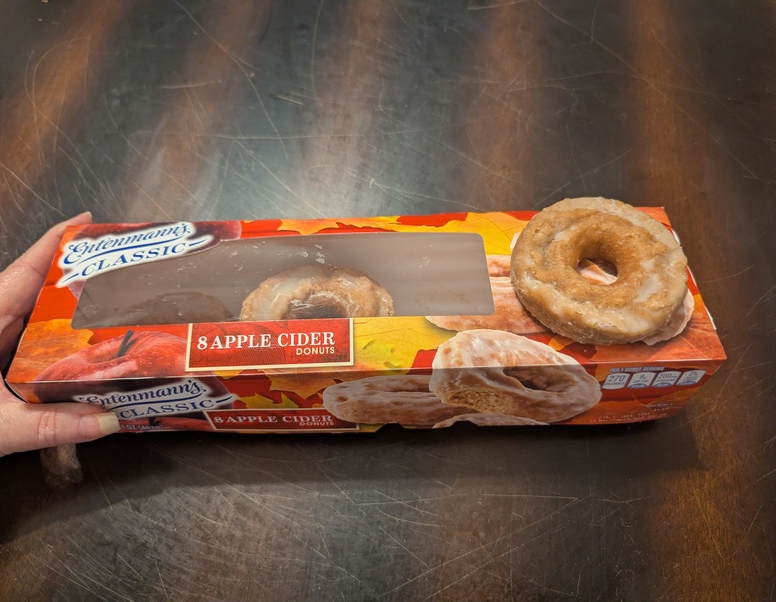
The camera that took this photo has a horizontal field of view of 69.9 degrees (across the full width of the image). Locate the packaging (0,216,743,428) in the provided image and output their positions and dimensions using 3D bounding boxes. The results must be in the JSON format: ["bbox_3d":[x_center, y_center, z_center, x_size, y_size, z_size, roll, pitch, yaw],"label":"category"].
[{"bbox_3d":[-0.011,0.013,0.301,0.320,0.071,0.091,-2,56,1],"label":"packaging"}]

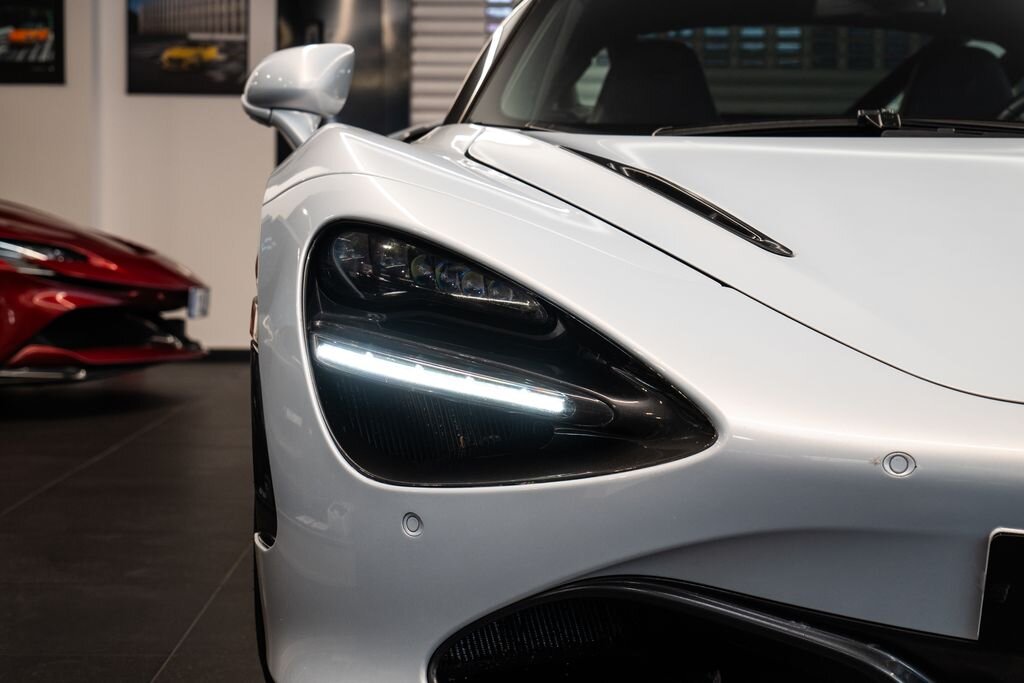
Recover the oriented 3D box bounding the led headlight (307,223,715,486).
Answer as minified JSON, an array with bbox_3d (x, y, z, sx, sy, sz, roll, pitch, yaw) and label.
[{"bbox_3d":[-0.020,0.011,1.735,0.410,0.265,0.340,1,4,9],"label":"led headlight"}]

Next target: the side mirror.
[{"bbox_3d":[-0.352,-0.400,2.810,0.190,0.175,0.135,1,4,6],"label":"side mirror"}]

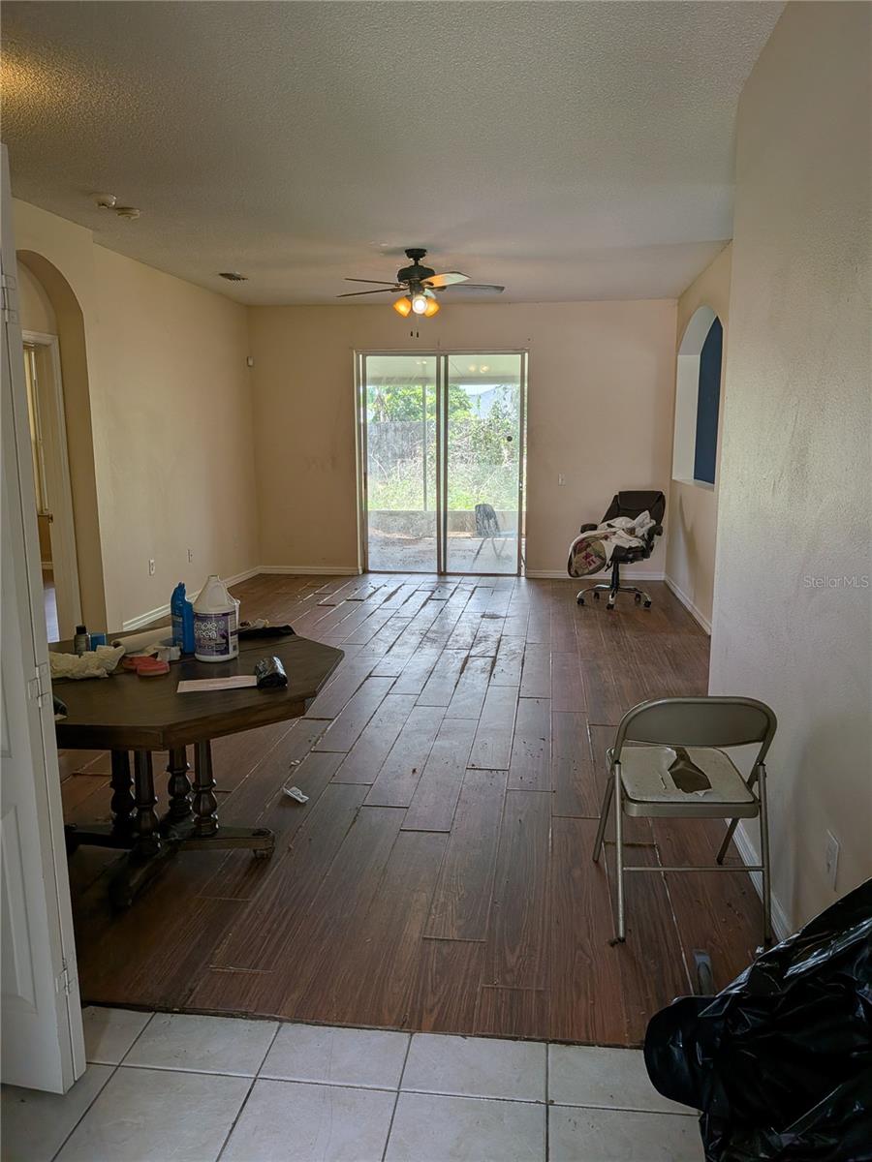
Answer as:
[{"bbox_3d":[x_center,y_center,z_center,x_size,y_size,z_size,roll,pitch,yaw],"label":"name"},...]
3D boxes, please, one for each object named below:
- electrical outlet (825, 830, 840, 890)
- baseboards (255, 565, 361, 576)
[{"bbox_3d":[0.975,0.694,1.994,0.008,0.116,0.071,1,10,8],"label":"electrical outlet"},{"bbox_3d":[-1.418,-0.111,8.965,1.146,0.088,0.015,1,10,8],"label":"baseboards"}]

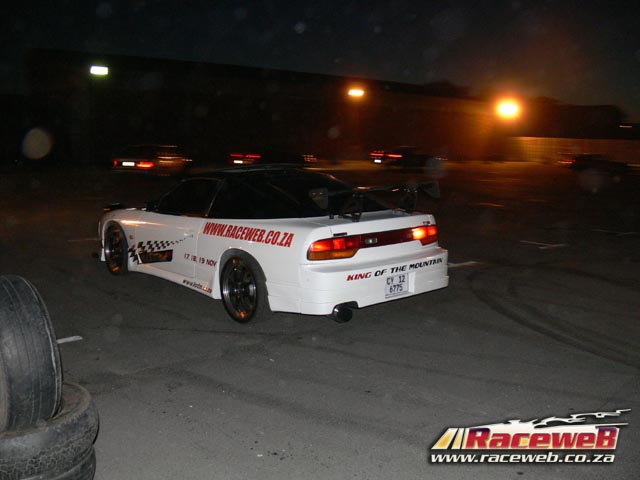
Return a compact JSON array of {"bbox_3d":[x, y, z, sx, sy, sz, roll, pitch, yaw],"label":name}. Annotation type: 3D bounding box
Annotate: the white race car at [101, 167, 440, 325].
[{"bbox_3d":[-0.884,-0.136,7.046,1.740,1.290,4.510,-7,12,-42],"label":"white race car"}]

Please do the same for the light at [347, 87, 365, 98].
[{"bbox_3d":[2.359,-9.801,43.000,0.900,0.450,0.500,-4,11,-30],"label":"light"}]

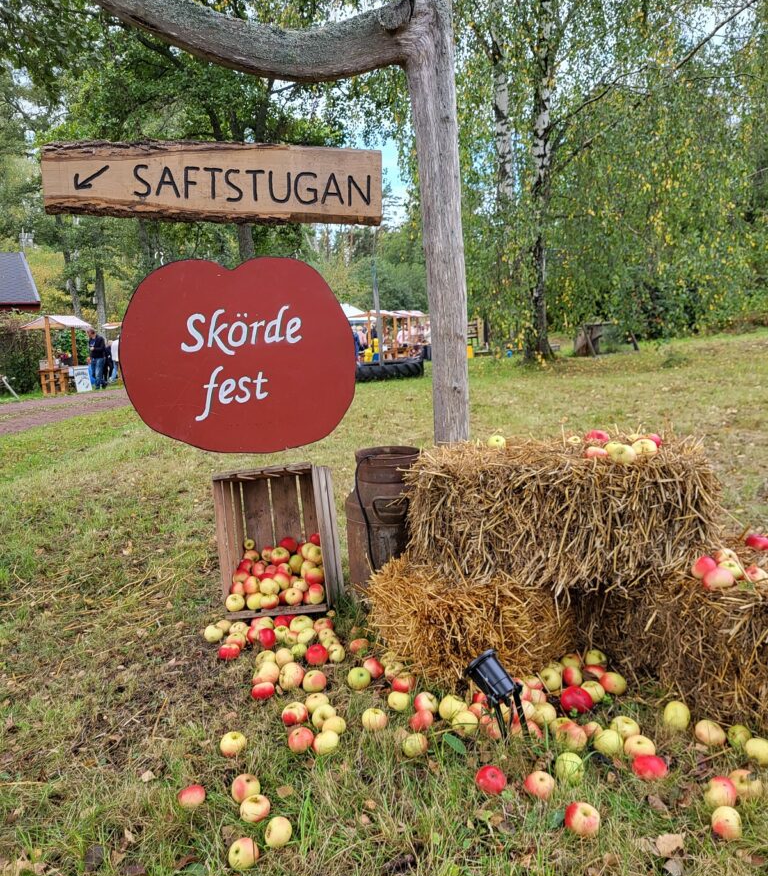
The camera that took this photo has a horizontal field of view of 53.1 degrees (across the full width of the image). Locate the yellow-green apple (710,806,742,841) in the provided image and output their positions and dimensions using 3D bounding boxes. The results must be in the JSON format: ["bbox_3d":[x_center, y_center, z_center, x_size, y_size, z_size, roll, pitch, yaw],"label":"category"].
[{"bbox_3d":[0.854,0.958,1.915,0.073,0.068,0.073,-3,9,0],"label":"yellow-green apple"}]

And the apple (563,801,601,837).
[{"bbox_3d":[0.449,0.864,1.741,0.073,0.066,0.073,0,9,0],"label":"apple"}]

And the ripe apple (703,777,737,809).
[{"bbox_3d":[0.798,0.840,1.821,0.072,0.067,0.072,-1,9,0],"label":"ripe apple"}]

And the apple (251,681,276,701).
[{"bbox_3d":[-0.393,0.825,2.508,0.069,0.062,0.069,0,9,0],"label":"apple"}]

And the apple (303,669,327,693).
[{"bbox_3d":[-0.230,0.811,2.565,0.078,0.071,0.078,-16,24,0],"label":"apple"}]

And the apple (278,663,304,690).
[{"bbox_3d":[-0.292,0.756,2.438,0.079,0.071,0.079,0,9,0],"label":"apple"}]

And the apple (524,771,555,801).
[{"bbox_3d":[0.375,0.834,1.845,0.072,0.068,0.072,-2,8,0],"label":"apple"}]

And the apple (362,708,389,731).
[{"bbox_3d":[-0.026,0.854,2.327,0.076,0.067,0.076,-1,9,0],"label":"apple"}]

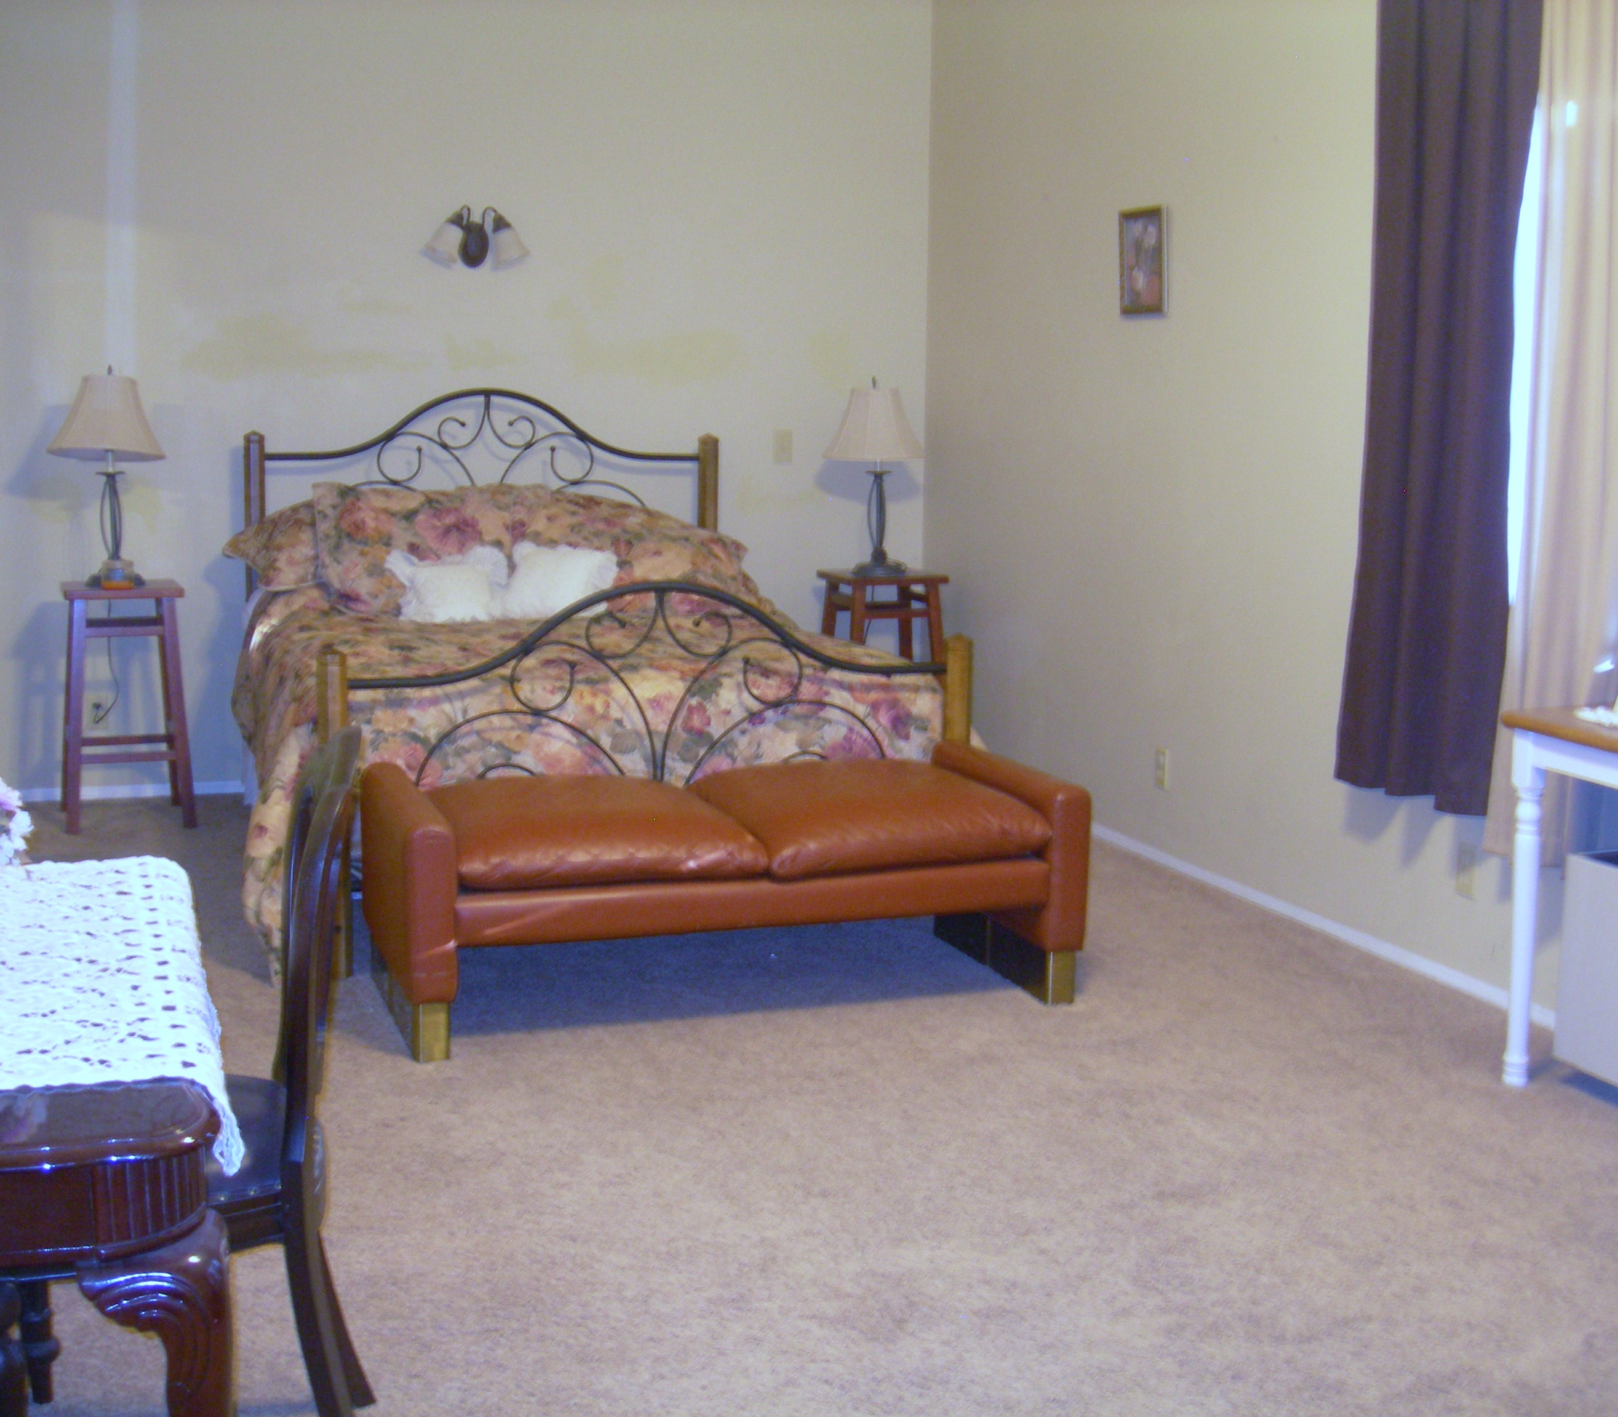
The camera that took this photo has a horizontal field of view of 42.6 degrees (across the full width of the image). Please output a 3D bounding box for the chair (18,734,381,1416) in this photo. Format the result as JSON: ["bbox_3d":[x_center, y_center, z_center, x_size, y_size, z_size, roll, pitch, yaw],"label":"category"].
[{"bbox_3d":[-0.708,0.473,2.296,0.470,0.885,0.470,0,8,-10],"label":"chair"}]

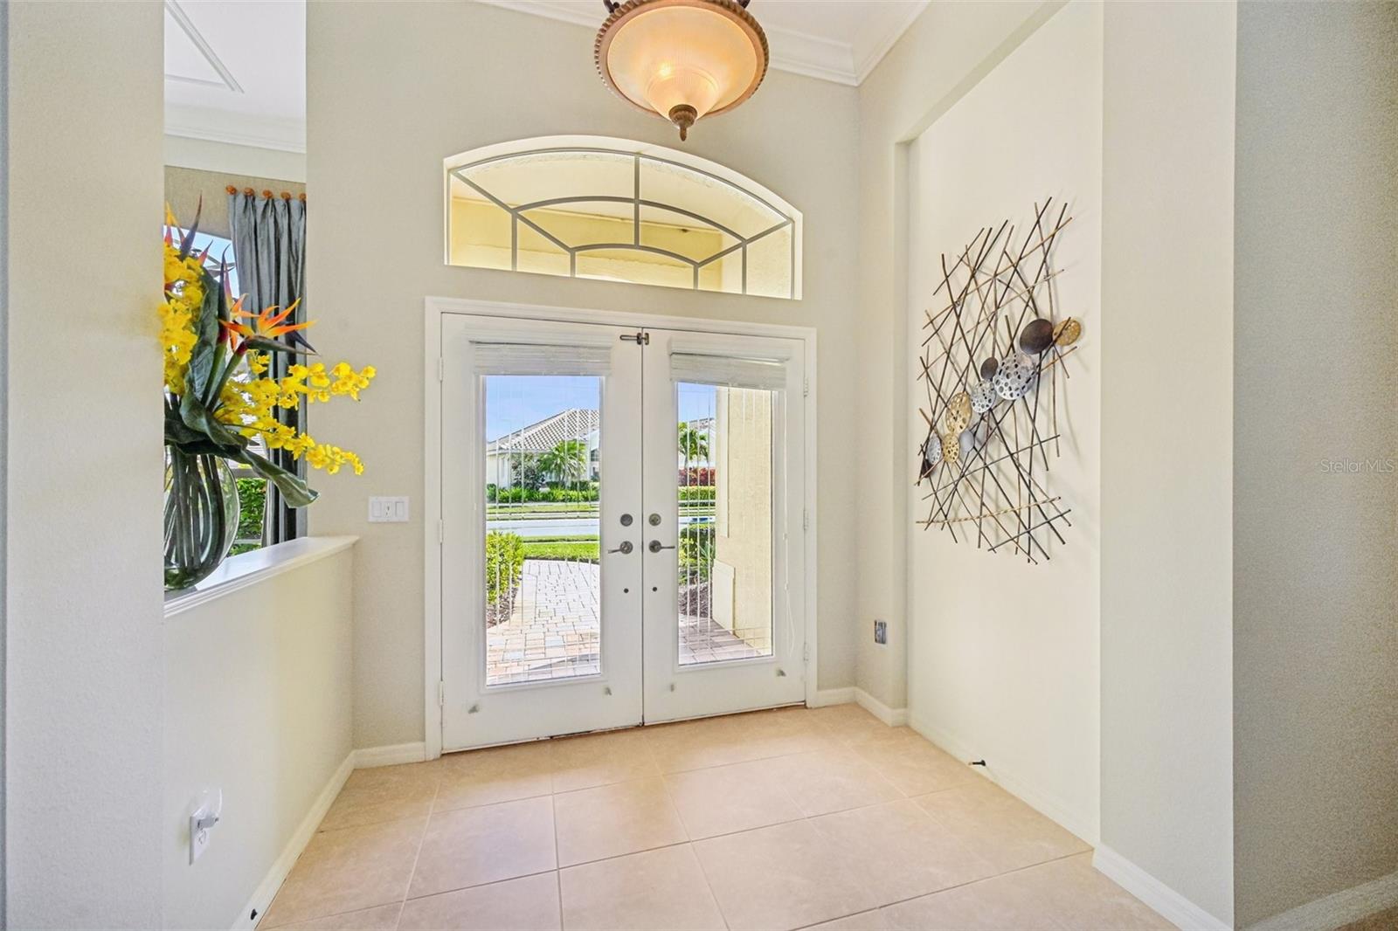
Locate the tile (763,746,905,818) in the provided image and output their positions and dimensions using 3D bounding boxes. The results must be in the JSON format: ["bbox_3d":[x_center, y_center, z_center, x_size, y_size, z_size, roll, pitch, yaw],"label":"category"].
[{"bbox_3d":[0.561,1.335,2.321,0.447,0.010,0.430,0,0,-17],"label":"tile"}]

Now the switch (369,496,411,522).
[{"bbox_3d":[-1.373,0.195,2.405,0.160,0.112,0.011,0,0,-17],"label":"switch"}]

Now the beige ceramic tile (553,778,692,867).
[{"bbox_3d":[-0.306,1.333,2.058,0.447,0.010,0.430,0,0,-17],"label":"beige ceramic tile"}]

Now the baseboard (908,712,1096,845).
[{"bbox_3d":[1.217,1.285,2.319,0.016,0.090,0.980,0,0,-17],"label":"baseboard"}]

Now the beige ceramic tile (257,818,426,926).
[{"bbox_3d":[-1.142,1.336,1.812,0.380,0.012,0.432,0,0,-17],"label":"beige ceramic tile"}]

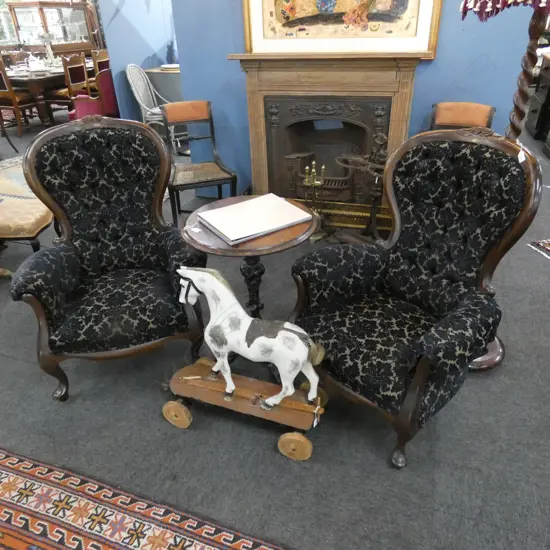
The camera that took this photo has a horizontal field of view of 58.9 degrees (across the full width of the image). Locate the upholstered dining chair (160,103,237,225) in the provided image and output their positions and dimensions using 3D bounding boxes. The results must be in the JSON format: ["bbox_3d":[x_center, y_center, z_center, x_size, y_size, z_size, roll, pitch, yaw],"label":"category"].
[{"bbox_3d":[-0.551,-0.743,3.487,0.470,0.840,0.550,-12,32,-18],"label":"upholstered dining chair"}]

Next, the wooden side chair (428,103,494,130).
[{"bbox_3d":[1.179,-0.659,3.268,0.470,0.840,0.540,10,32,19],"label":"wooden side chair"}]

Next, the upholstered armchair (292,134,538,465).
[{"bbox_3d":[0.516,0.030,1.894,0.780,1.060,0.730,-21,36,-30],"label":"upholstered armchair"}]

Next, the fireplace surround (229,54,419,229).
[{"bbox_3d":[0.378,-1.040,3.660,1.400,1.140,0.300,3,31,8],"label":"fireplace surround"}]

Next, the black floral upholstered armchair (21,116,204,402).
[{"bbox_3d":[-0.733,-0.122,2.220,0.740,1.050,0.780,-10,31,-14],"label":"black floral upholstered armchair"}]

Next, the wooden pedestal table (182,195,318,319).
[{"bbox_3d":[-0.094,0.074,2.203,0.570,0.700,0.570,-1,30,0],"label":"wooden pedestal table"}]

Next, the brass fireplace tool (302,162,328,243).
[{"bbox_3d":[0.266,-0.511,3.341,0.180,0.550,0.180,3,31,8],"label":"brass fireplace tool"}]

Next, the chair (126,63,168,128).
[{"bbox_3d":[-1.243,-1.827,5.332,0.560,0.890,0.520,7,31,14],"label":"chair"}]

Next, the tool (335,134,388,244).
[{"bbox_3d":[0.655,-0.537,3.191,0.540,0.730,0.270,3,31,8],"label":"tool"}]

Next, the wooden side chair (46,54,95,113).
[{"bbox_3d":[-2.675,-2.342,6.219,0.500,0.950,0.470,12,33,21],"label":"wooden side chair"}]

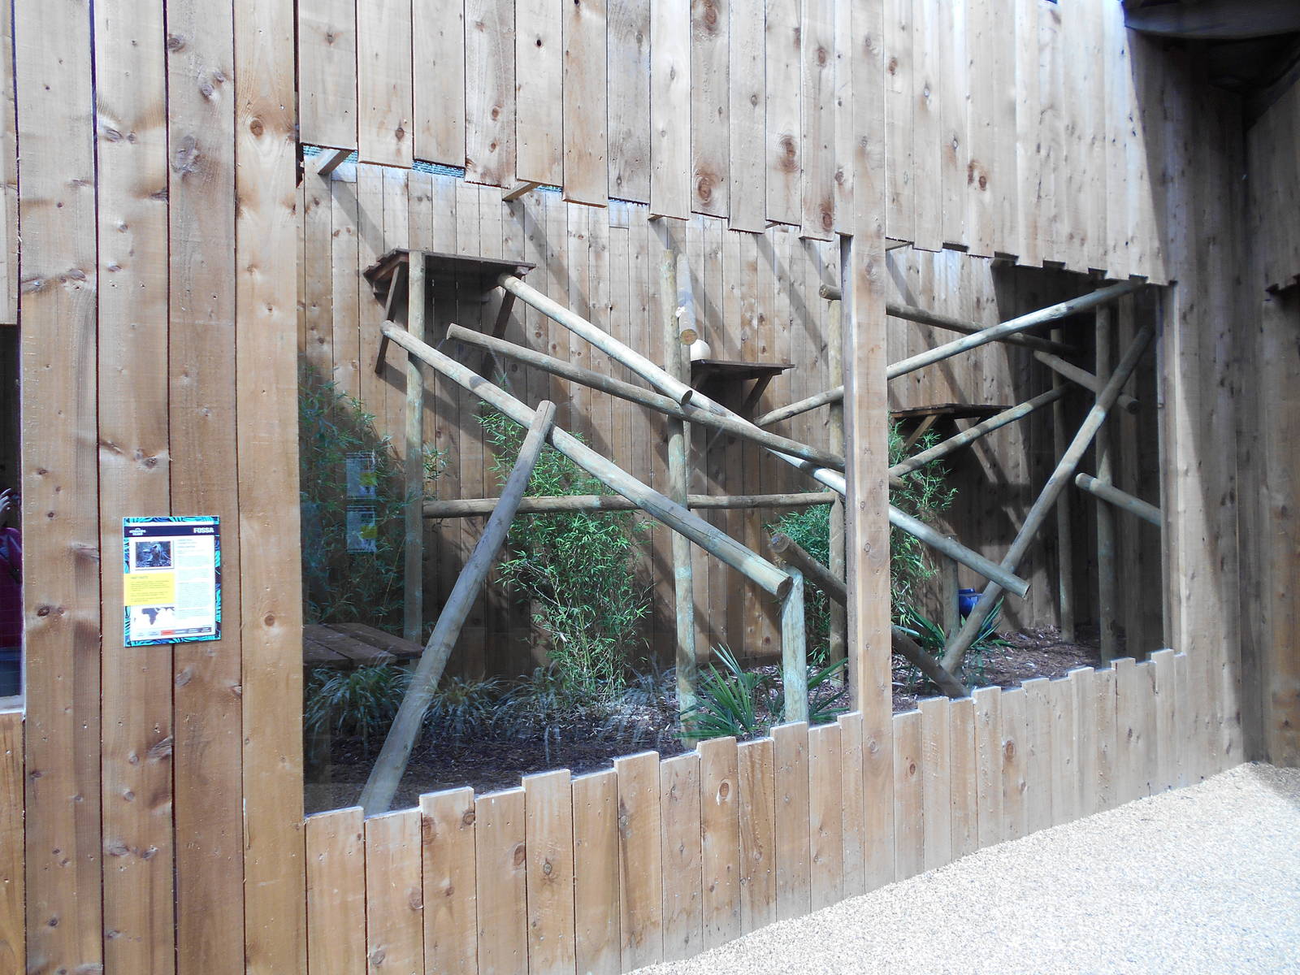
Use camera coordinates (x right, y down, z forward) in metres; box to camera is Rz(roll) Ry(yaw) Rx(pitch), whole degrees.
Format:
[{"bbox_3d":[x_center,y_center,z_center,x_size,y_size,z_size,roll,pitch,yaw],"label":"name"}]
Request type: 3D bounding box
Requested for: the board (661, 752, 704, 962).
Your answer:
[{"bbox_3d":[0.096,1.167,3.075,0.148,0.628,0.023,-1,0,-32],"label":"board"}]

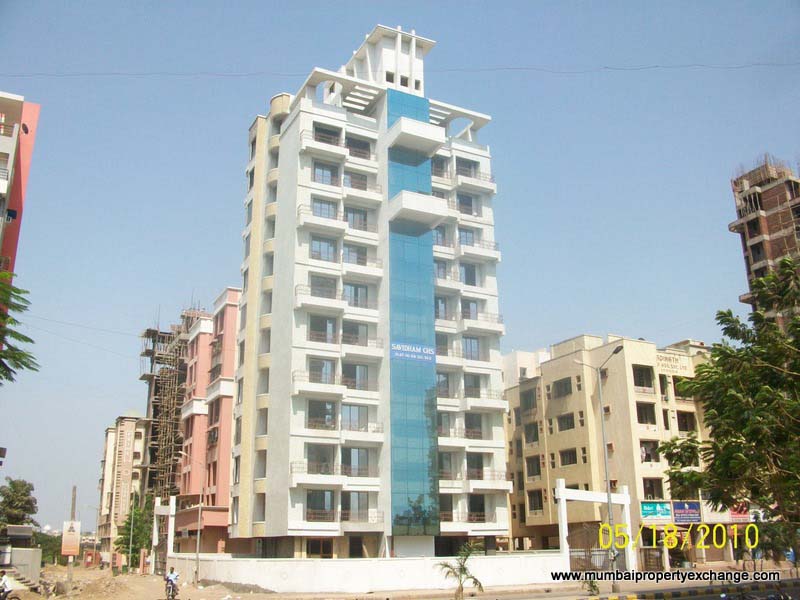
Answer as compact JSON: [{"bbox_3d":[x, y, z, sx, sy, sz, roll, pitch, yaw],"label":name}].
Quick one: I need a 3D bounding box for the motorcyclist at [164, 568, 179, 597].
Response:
[{"bbox_3d":[-12.094,14.972,39.192,0.780,1.570,1.750,0,-18,-3],"label":"motorcyclist"}]

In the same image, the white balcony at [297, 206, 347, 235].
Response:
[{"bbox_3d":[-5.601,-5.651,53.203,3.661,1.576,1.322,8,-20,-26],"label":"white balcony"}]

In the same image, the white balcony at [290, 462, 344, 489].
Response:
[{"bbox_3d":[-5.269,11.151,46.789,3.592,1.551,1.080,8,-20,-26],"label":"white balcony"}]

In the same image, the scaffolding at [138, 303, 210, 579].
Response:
[{"bbox_3d":[-30.274,17.775,96.951,8.300,32.000,7.500,8,-20,-26],"label":"scaffolding"}]

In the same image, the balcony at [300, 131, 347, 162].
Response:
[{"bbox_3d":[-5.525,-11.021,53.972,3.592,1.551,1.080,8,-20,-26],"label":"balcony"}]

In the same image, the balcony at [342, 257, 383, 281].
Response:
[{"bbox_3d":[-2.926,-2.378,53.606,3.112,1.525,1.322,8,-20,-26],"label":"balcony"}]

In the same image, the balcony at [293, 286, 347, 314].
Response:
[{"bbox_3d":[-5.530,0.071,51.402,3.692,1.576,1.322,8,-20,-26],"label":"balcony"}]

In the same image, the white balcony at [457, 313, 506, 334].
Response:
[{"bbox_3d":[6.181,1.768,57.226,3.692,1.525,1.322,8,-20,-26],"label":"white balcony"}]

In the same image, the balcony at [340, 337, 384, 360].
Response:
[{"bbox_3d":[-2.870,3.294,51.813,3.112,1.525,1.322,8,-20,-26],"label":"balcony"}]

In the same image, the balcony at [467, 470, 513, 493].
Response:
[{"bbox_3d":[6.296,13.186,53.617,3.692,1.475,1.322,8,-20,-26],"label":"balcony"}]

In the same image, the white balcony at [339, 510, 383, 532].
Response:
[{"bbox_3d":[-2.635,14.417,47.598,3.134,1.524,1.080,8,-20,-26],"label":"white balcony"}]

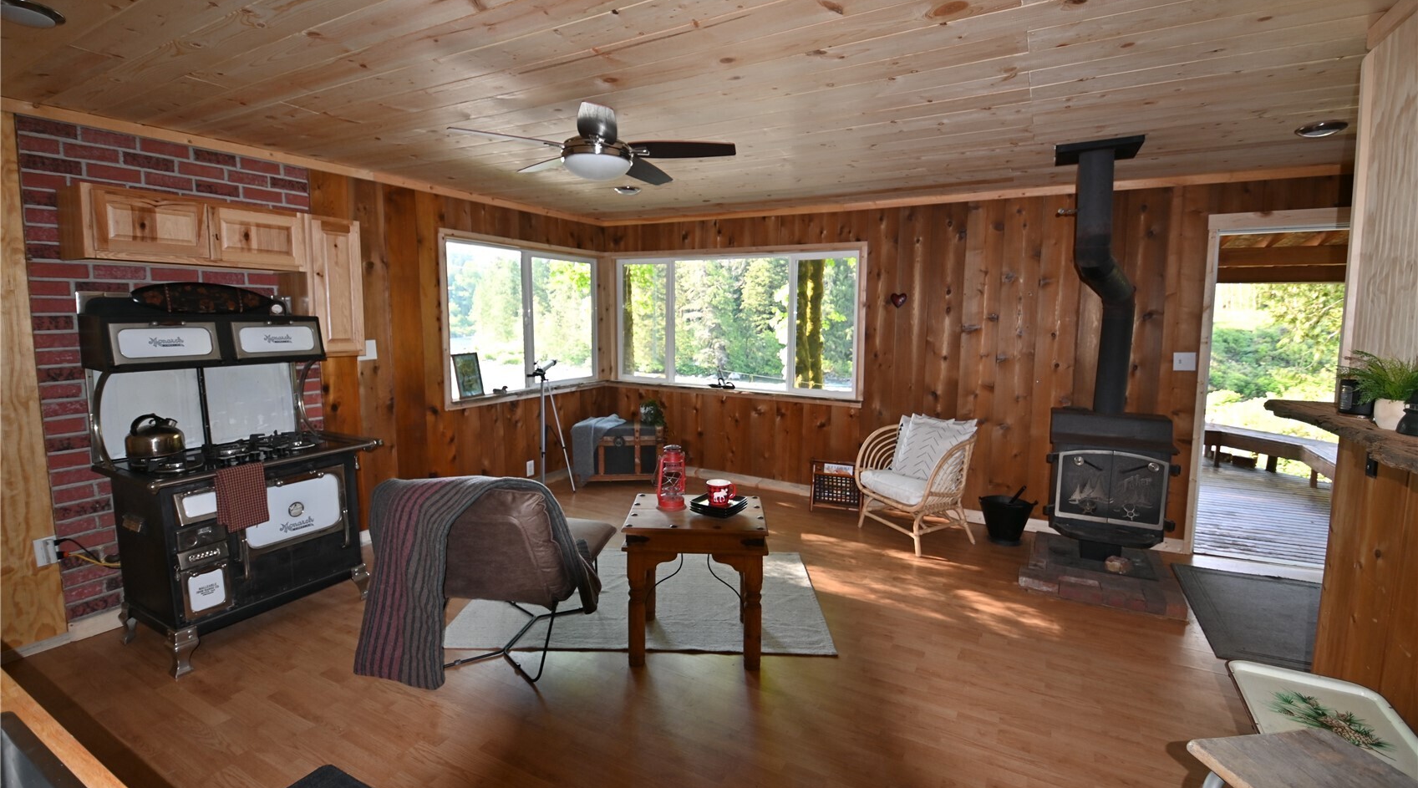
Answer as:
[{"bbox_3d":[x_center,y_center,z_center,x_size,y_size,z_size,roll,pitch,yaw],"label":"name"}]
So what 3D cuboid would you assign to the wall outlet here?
[{"bbox_3d":[-2.947,0.708,2.633,0.035,0.118,0.072,5,8,28],"label":"wall outlet"}]

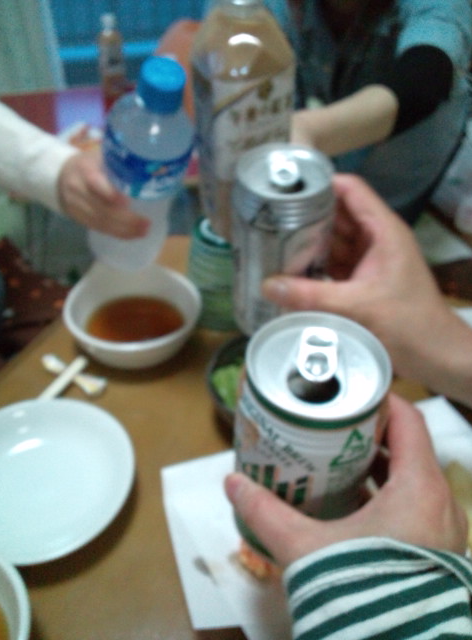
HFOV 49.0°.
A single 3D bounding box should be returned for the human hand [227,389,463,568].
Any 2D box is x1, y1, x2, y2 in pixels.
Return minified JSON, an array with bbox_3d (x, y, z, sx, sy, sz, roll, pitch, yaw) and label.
[{"bbox_3d":[0.050,0.077,0.243,0.103,0.080,0.105,-7,44,-5],"label":"human hand"}]

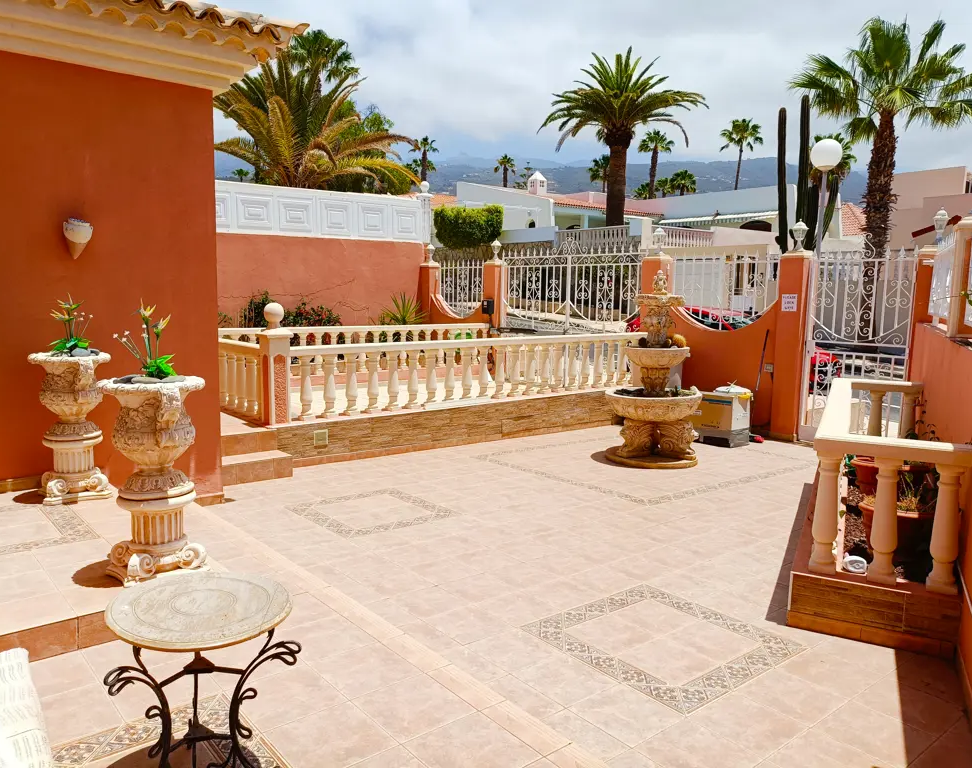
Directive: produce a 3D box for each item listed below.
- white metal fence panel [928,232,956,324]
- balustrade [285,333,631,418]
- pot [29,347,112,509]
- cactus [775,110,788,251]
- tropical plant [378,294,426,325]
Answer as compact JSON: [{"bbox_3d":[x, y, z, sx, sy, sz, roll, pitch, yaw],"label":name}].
[{"bbox_3d":[3.668,-0.788,5.965,0.080,0.720,1.720,4,7,27],"label":"white metal fence panel"},{"bbox_3d":[0.157,-0.148,8.780,5.244,0.784,0.198,-5,8,-38],"label":"balustrade"},{"bbox_3d":[-2.619,0.258,4.687,0.520,0.910,0.520,-5,8,-38],"label":"pot"},{"bbox_3d":[5.169,-2.607,13.107,0.230,4.400,0.220,0,6,0],"label":"cactus"},{"bbox_3d":[-1.383,-1.082,12.400,0.850,0.950,0.850,1,6,0],"label":"tropical plant"}]

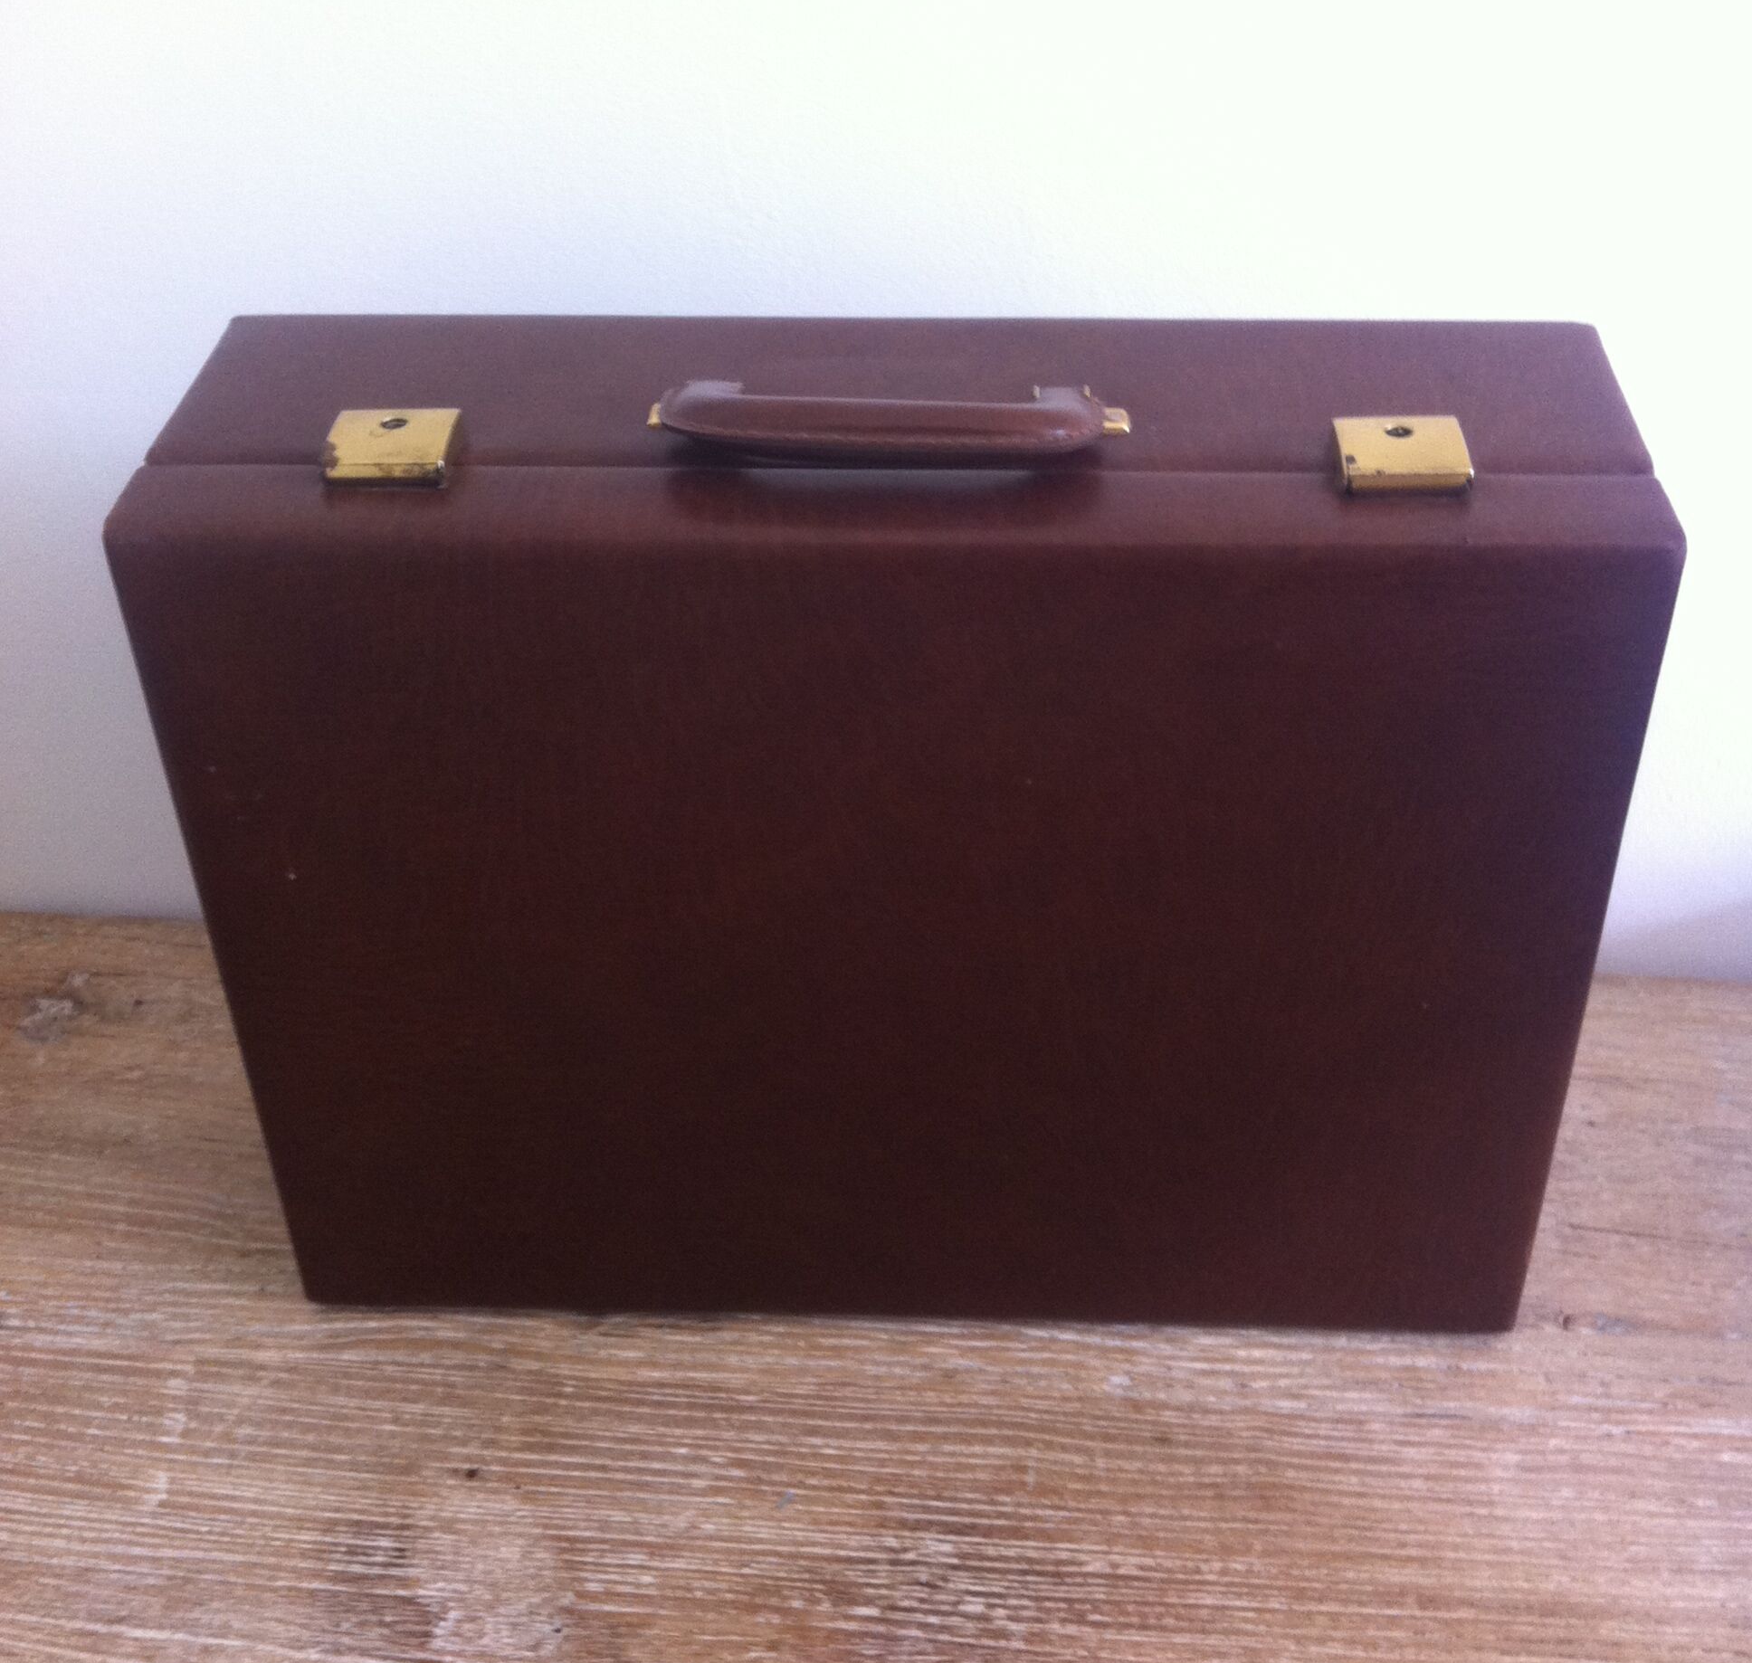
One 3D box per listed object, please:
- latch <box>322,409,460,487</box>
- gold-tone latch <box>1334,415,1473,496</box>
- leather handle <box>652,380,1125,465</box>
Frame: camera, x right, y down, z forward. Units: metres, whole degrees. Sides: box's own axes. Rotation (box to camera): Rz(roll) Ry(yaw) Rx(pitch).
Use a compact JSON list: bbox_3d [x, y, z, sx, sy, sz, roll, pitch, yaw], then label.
[{"bbox_3d":[-0.146,-0.117,0.714,0.036,0.008,0.036,1,38,3],"label":"latch"},{"bbox_3d":[0.155,-0.112,0.696,0.036,0.008,0.036,1,38,3],"label":"gold-tone latch"},{"bbox_3d":[0.003,-0.123,0.705,0.141,0.022,0.041,1,38,3],"label":"leather handle"}]

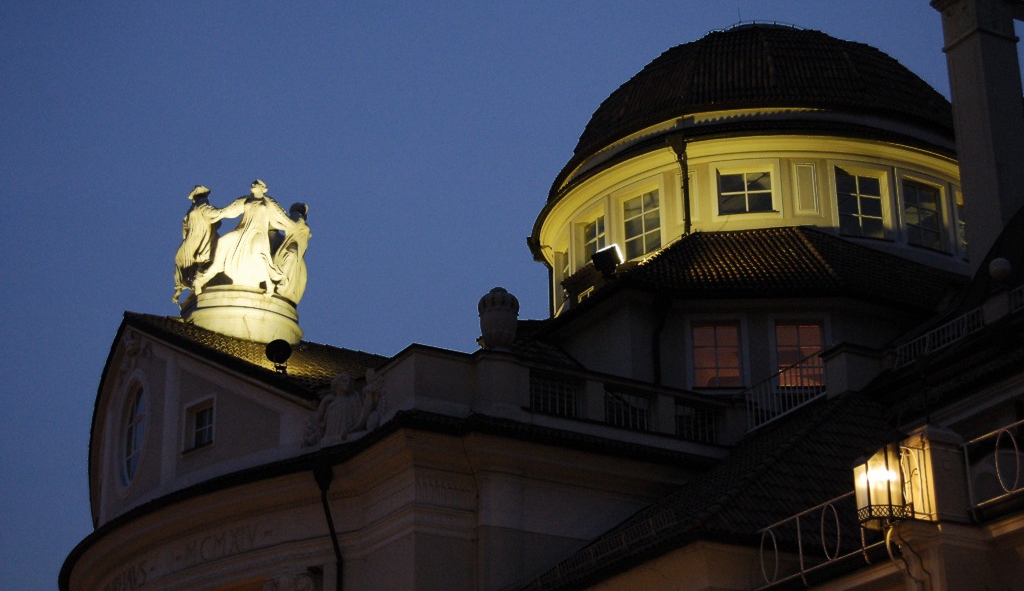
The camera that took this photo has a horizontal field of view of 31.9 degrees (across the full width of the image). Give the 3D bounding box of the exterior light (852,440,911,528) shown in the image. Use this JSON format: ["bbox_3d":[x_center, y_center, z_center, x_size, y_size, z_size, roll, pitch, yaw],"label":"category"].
[{"bbox_3d":[4.826,2.433,23.384,0.588,1.082,0.609,11,-25,-25],"label":"exterior light"}]

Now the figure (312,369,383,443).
[{"bbox_3d":[-3.213,2.179,35.564,1.365,1.344,0.525,-12,-25,27],"label":"figure"}]

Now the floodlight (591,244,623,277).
[{"bbox_3d":[2.537,-0.897,47.246,0.651,0.578,0.367,-20,6,39],"label":"floodlight"}]

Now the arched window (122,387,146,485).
[{"bbox_3d":[-8.841,3.298,42.219,0.294,2.394,2.205,11,-25,-25],"label":"arched window"}]

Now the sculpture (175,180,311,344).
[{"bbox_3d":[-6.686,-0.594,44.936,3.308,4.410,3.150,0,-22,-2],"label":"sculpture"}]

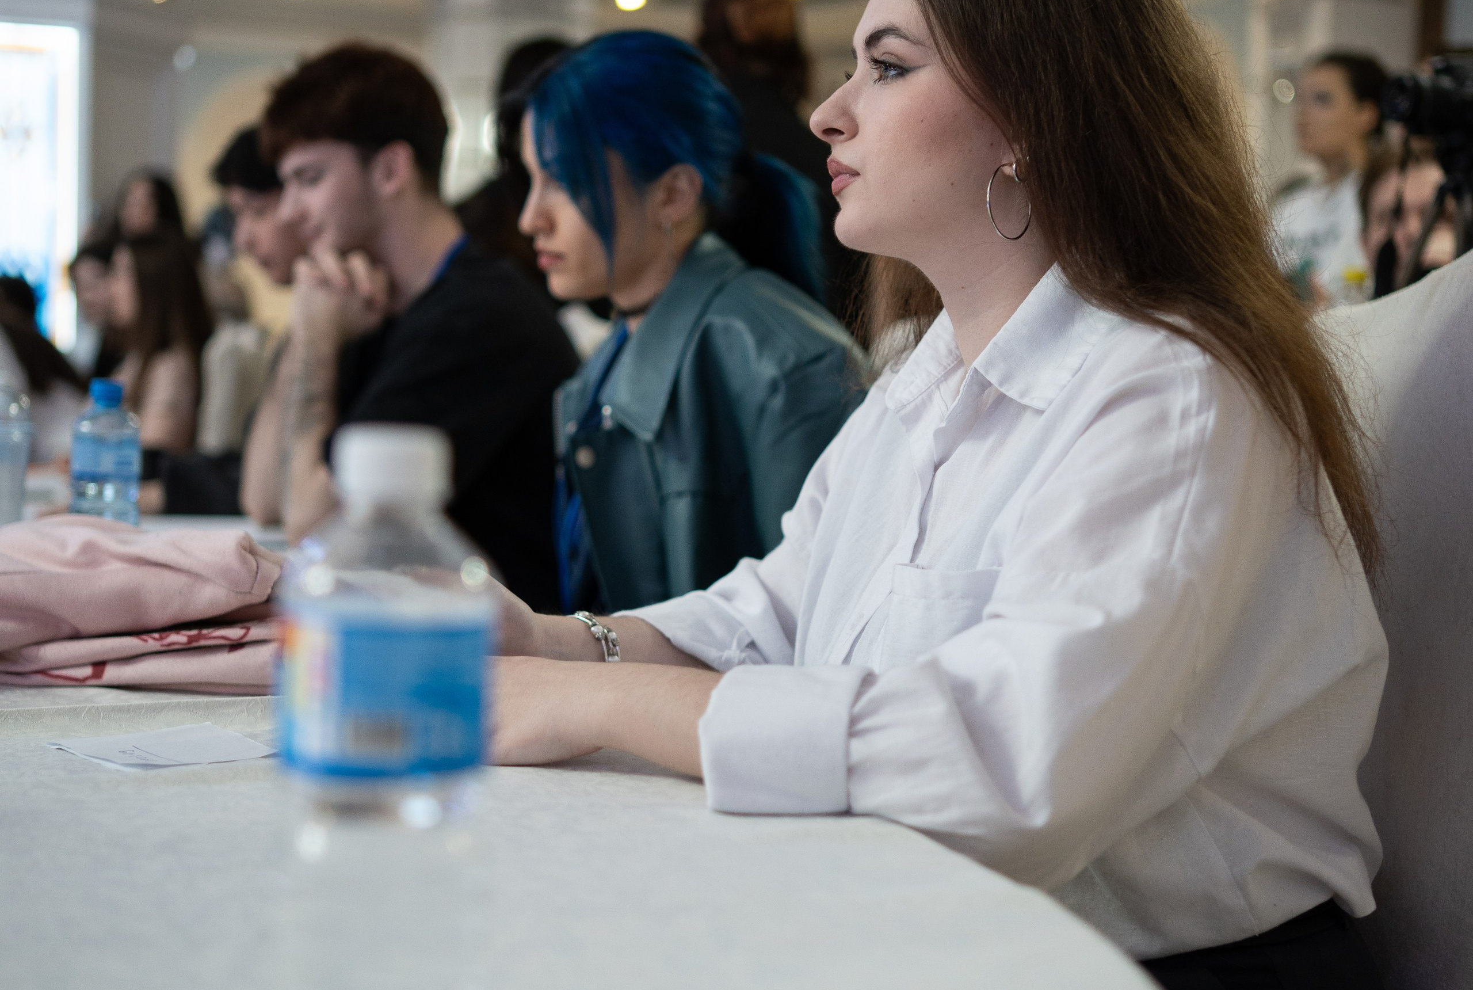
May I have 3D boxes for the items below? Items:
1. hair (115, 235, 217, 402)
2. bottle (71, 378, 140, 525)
[{"bbox_3d":[-1.190,-0.365,4.500,0.220,0.380,0.230,-1,4,-20],"label":"hair"},{"bbox_3d":[-0.590,-0.004,2.010,0.065,0.207,0.065,2,4,18],"label":"bottle"}]

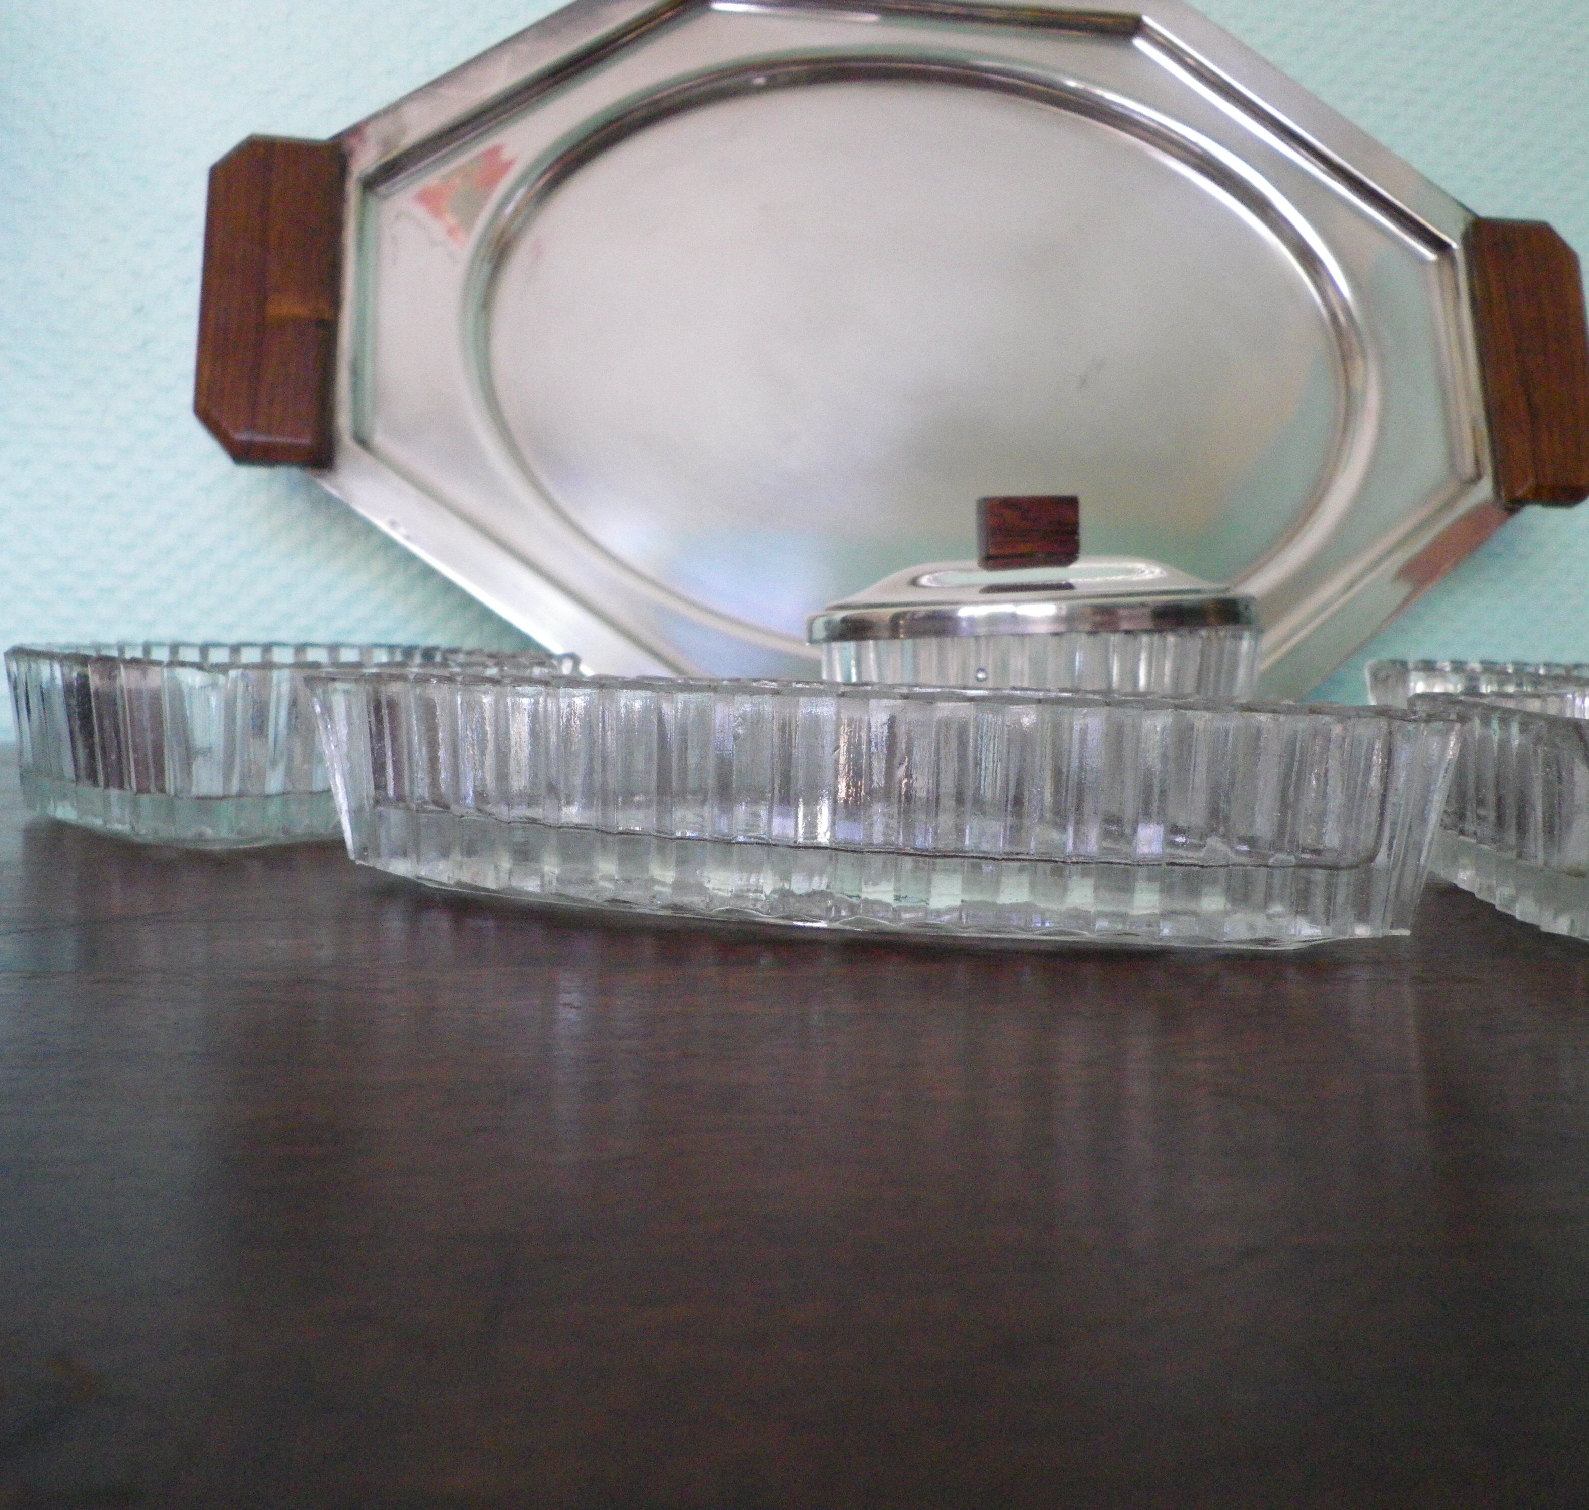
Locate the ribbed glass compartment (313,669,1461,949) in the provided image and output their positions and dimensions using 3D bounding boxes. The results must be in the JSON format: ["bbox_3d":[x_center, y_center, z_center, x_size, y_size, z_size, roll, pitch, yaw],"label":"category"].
[{"bbox_3d":[0.009,0.009,0.309,0.219,0.040,0.057,3,7,12],"label":"ribbed glass compartment"}]

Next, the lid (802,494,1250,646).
[{"bbox_3d":[0.059,-0.048,0.408,0.110,0.034,0.086,1,7,-2],"label":"lid"}]

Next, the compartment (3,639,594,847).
[{"bbox_3d":[-0.121,-0.004,0.399,0.134,0.039,0.083,-1,7,-15],"label":"compartment"}]

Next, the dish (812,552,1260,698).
[{"bbox_3d":[0.058,-0.009,0.413,0.108,0.051,0.085,1,7,-2],"label":"dish"}]

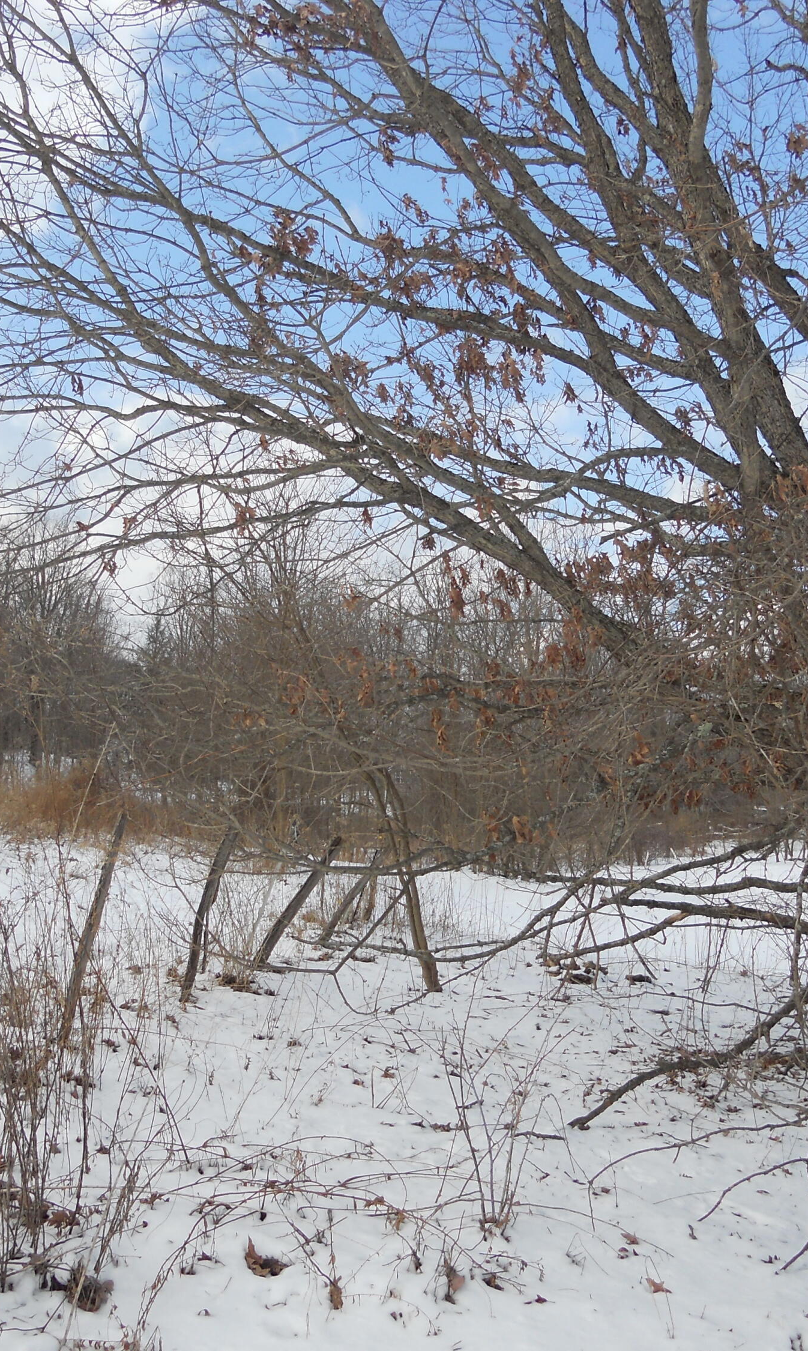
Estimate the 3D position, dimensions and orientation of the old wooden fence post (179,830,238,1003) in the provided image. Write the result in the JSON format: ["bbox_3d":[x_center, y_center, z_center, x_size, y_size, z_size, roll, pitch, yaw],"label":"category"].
[{"bbox_3d":[-1.327,1.627,9.500,0.130,1.210,0.110,15,-3,0],"label":"old wooden fence post"}]

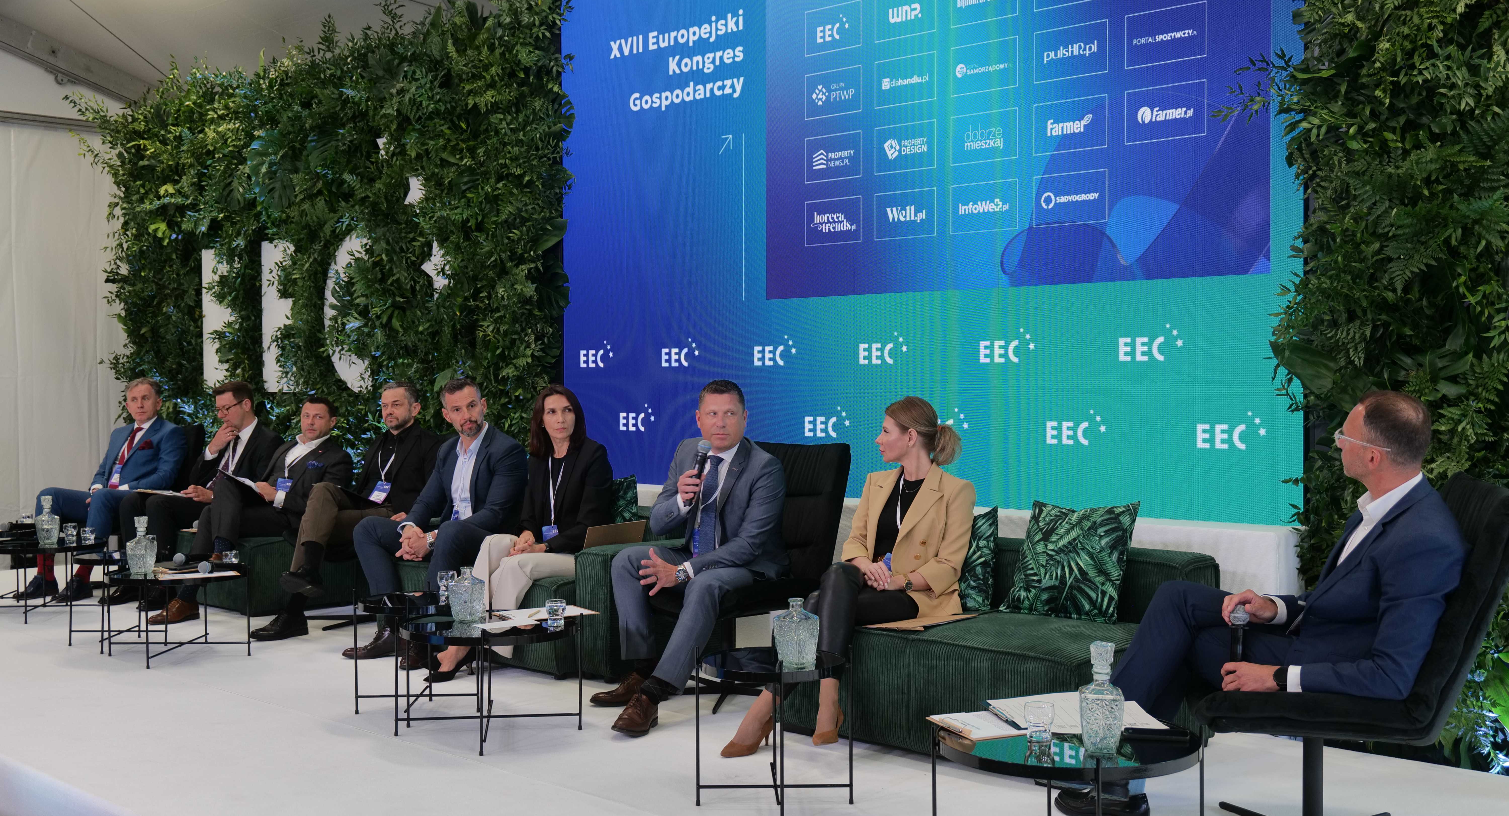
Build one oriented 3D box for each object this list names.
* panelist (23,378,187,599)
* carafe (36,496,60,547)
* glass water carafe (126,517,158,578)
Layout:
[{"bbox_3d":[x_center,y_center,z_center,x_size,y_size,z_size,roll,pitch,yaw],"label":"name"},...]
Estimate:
[{"bbox_3d":[-3.628,0.446,8.559,0.580,1.215,0.920,1,1,37],"label":"panelist"},{"bbox_3d":[-3.632,0.573,7.750,0.095,0.250,0.095,0,1,8],"label":"carafe"},{"bbox_3d":[-2.664,0.592,6.553,0.095,0.250,0.095,0,1,8],"label":"glass water carafe"}]

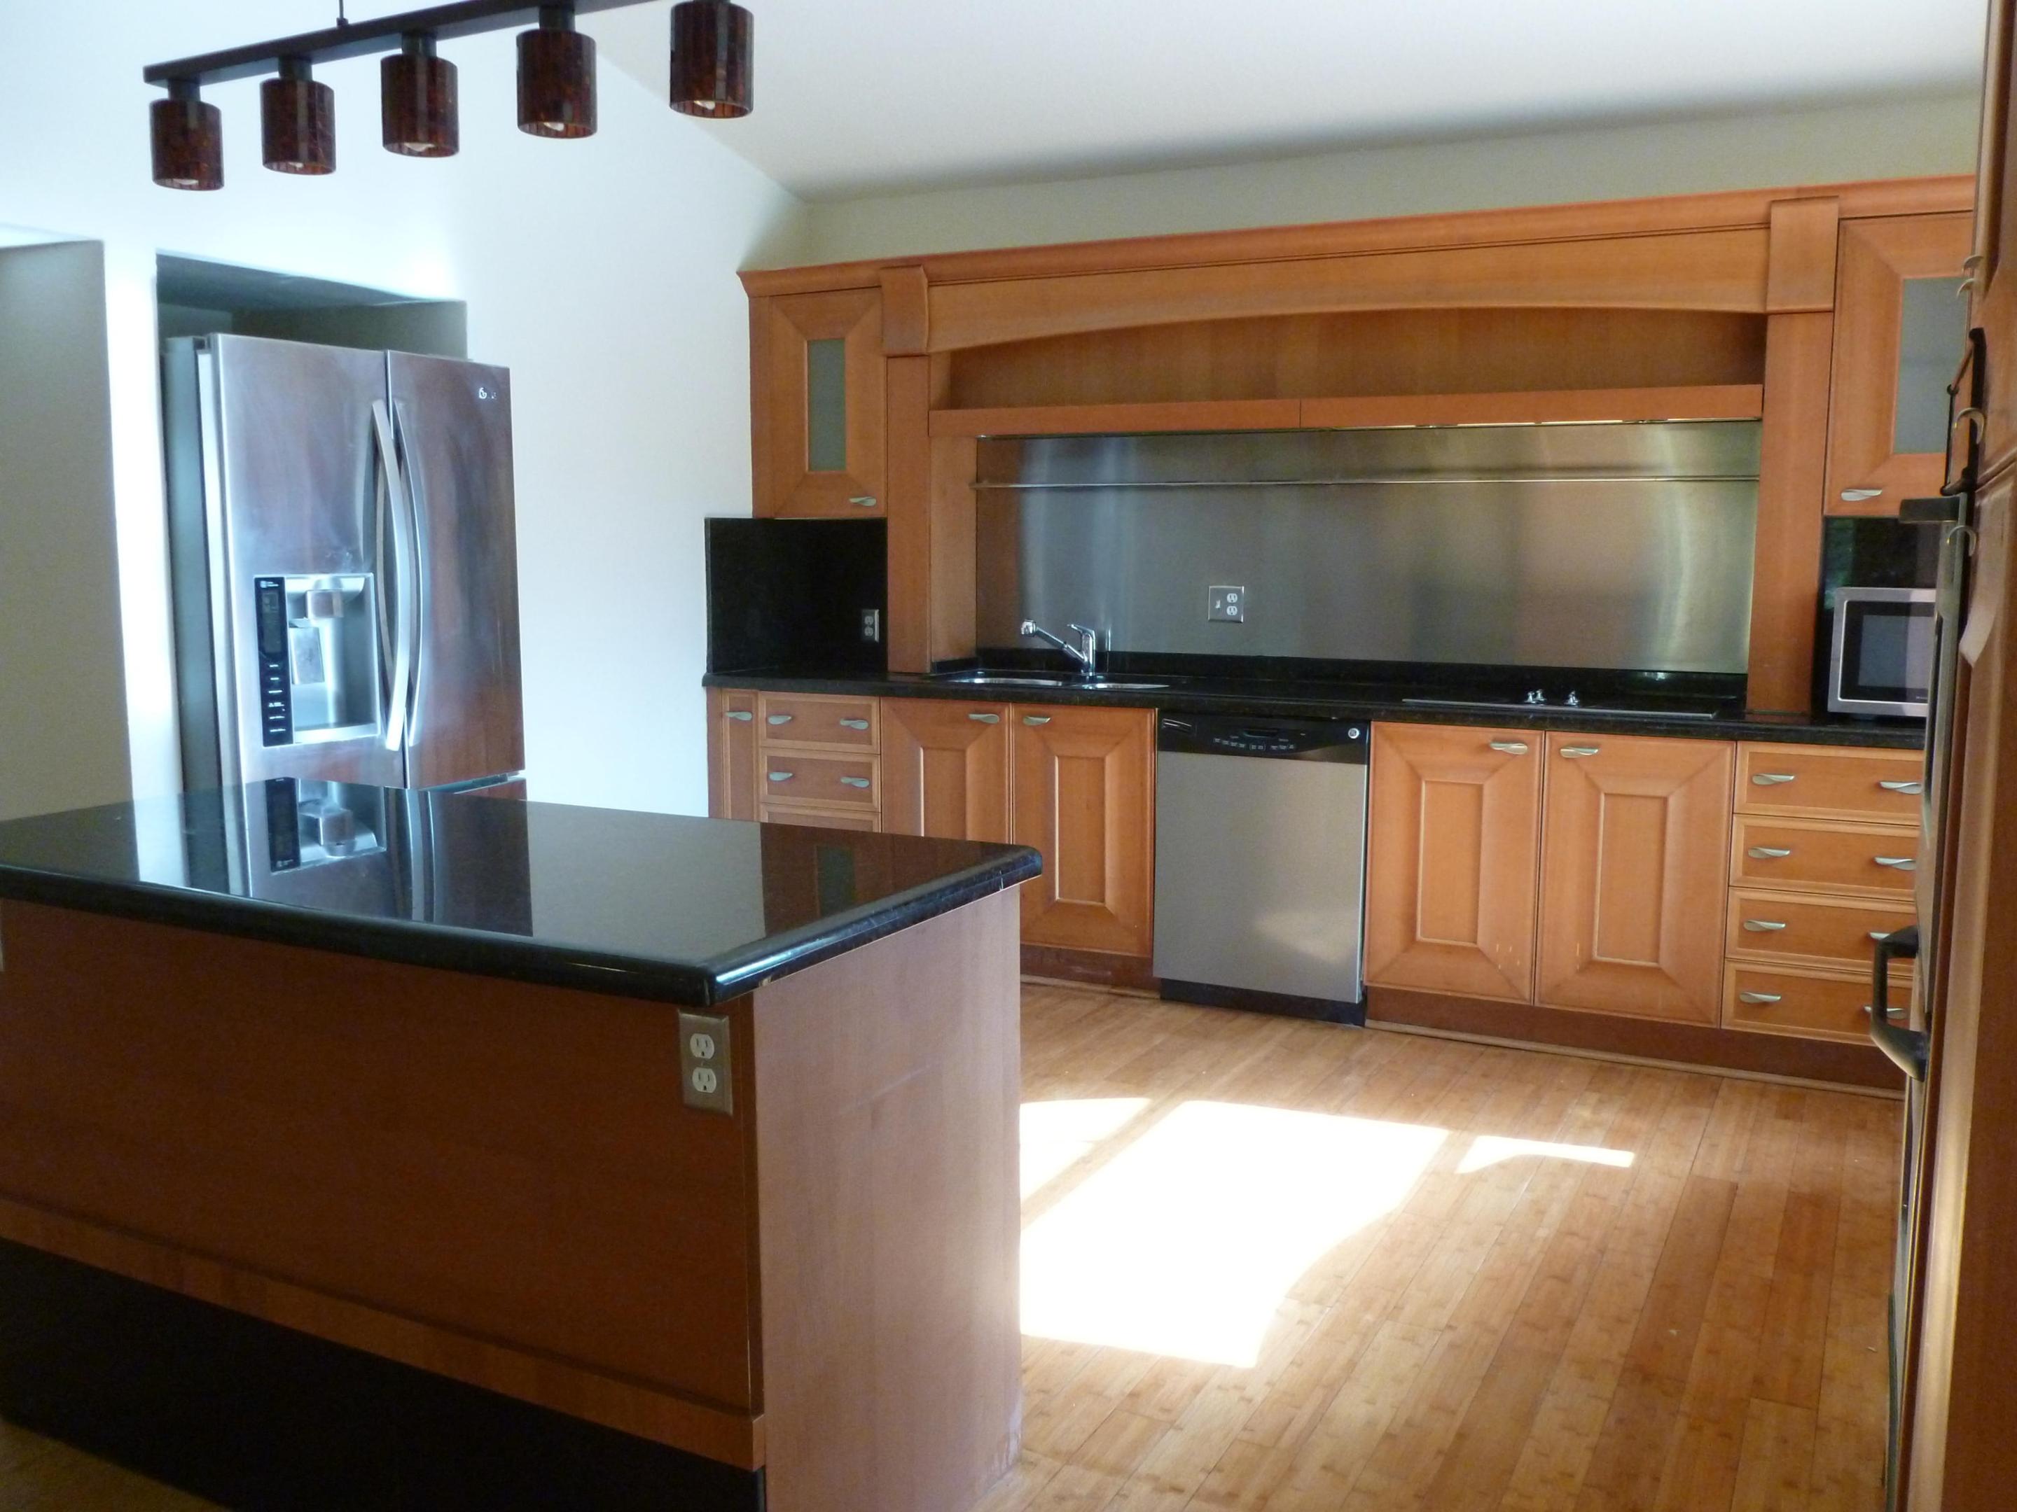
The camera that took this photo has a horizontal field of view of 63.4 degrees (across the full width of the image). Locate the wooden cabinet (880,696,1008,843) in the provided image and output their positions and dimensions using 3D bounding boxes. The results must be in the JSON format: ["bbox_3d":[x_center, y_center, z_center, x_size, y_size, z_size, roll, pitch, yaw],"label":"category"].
[{"bbox_3d":[-0.065,0.154,5.260,0.448,0.727,0.615,4,9,25],"label":"wooden cabinet"}]

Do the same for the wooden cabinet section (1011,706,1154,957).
[{"bbox_3d":[0.336,0.182,5.048,0.460,0.726,0.570,4,9,25],"label":"wooden cabinet section"}]

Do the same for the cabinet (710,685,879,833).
[{"bbox_3d":[-0.558,0.121,5.494,0.646,0.727,0.615,4,9,25],"label":"cabinet"}]

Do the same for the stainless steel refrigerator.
[{"bbox_3d":[-1.801,-0.072,4.104,0.850,1.790,0.890,4,9,25],"label":"stainless steel refrigerator"}]

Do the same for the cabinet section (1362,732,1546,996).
[{"bbox_3d":[1.302,0.246,4.590,0.446,0.726,0.570,4,9,25],"label":"cabinet section"}]

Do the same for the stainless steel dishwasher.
[{"bbox_3d":[0.823,0.289,4.833,0.603,0.864,0.605,4,9,25],"label":"stainless steel dishwasher"}]

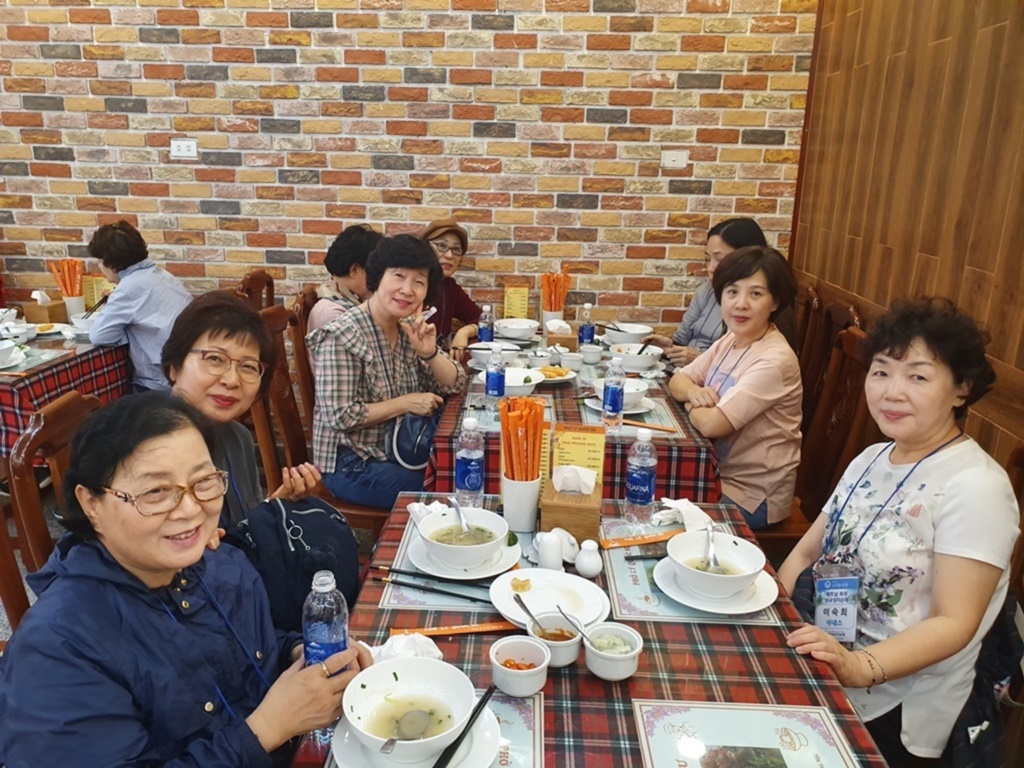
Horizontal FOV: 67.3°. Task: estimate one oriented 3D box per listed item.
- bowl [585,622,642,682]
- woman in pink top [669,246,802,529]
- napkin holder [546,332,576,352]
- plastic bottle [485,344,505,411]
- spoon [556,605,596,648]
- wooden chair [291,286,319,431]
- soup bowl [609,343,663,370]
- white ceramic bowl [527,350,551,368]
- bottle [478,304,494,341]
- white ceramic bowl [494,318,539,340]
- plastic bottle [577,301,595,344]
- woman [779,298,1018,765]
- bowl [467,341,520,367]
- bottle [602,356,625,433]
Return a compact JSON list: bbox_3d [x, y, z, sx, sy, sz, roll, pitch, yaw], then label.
[{"bbox_3d":[0.160,0.427,1.222,0.093,0.049,0.093,2,16,2],"label":"bowl"},{"bbox_3d":[0.636,0.243,2.321,0.600,1.298,0.500,-5,17,-20],"label":"woman in pink top"},{"bbox_3d":[0.217,-0.164,3.197,0.125,0.080,0.130,3,15,5],"label":"napkin holder"},{"bbox_3d":[-0.053,-0.020,2.445,0.063,0.213,0.063,2,16,4],"label":"plastic bottle"},{"bbox_3d":[0.117,0.400,1.218,0.125,0.018,0.026,45,29,9],"label":"spoon"},{"bbox_3d":[-0.571,0.135,3.102,0.500,1.030,0.440,2,15,1],"label":"wooden chair"},{"bbox_3d":[0.480,-0.097,2.977,0.204,0.072,0.204,2,16,2],"label":"soup bowl"},{"bbox_3d":[0.108,-0.091,3.018,0.093,0.050,0.093,2,16,2],"label":"white ceramic bowl"},{"bbox_3d":[-0.106,-0.219,3.127,0.063,0.213,0.063,2,16,4],"label":"bottle"},{"bbox_3d":[0.023,-0.240,3.443,0.204,0.063,0.204,1,16,0],"label":"white ceramic bowl"},{"bbox_3d":[0.311,-0.228,3.181,0.063,0.213,0.063,2,16,4],"label":"plastic bottle"},{"bbox_3d":[0.654,0.481,1.460,0.580,1.280,0.480,-5,16,-21],"label":"woman"},{"bbox_3d":[-0.066,-0.096,2.910,0.187,0.080,0.187,2,15,1],"label":"bowl"},{"bbox_3d":[0.306,0.031,2.305,0.062,0.222,0.062,2,16,2],"label":"bottle"}]

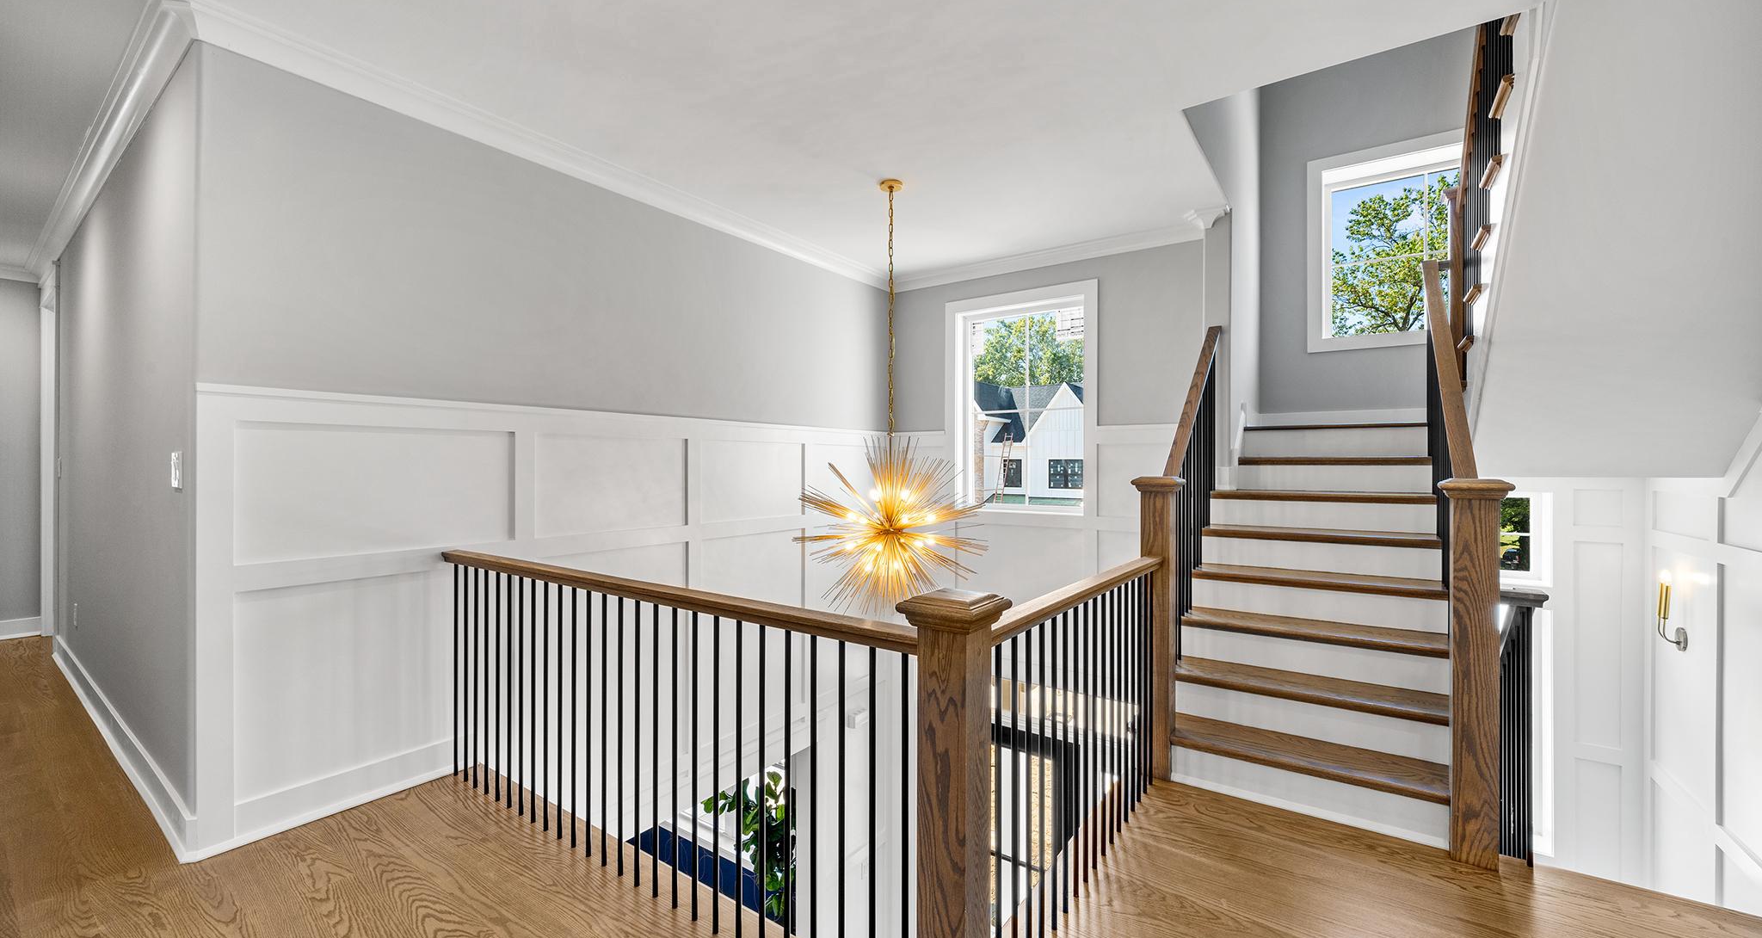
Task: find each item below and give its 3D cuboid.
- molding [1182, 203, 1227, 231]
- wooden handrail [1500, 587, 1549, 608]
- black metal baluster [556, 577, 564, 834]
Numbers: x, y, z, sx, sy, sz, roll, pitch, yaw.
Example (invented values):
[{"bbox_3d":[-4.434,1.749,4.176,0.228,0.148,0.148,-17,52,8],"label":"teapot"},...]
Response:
[{"bbox_3d":[1.879,-1.458,3.695,0.224,0.097,0.091,0,0,35],"label":"molding"},{"bbox_3d":[2.023,0.408,2.014,0.125,0.055,0.068,0,0,34],"label":"wooden handrail"},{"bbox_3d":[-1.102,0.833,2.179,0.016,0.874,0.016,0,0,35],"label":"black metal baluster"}]

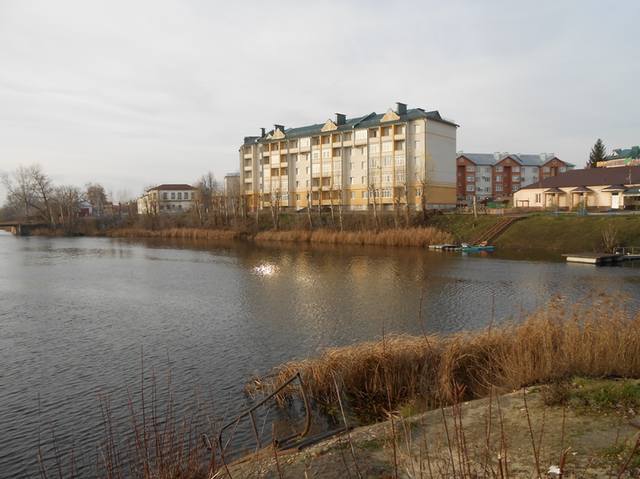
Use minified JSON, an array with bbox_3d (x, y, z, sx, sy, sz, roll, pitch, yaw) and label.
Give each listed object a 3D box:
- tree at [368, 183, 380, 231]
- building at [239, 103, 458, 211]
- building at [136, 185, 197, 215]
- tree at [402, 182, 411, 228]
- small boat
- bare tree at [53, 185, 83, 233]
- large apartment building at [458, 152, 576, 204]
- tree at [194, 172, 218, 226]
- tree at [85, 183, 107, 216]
[{"bbox_3d":[8.283,-5.016,73.000,1.900,7.300,1.900,-1,4,0],"label":"tree"},{"bbox_3d":[3.900,-16.804,109.000,53.000,20.500,13.500,3,5,42],"label":"building"},{"bbox_3d":[-51.600,-12.892,157.000,11.000,9.600,28.000,-3,4,-33],"label":"building"},{"bbox_3d":[13.507,-5.466,75.000,1.400,6.870,1.400,-1,4,0],"label":"tree"},{"bbox_3d":[18.751,0.875,57.000,4.000,0.950,1.500,-2,4,-22],"label":"small boat"},{"bbox_3d":[-54.674,-6.714,104.000,6.500,10.390,6.500,-1,4,0],"label":"bare tree"},{"bbox_3d":[58.000,-18.828,153.000,40.000,17.600,14.000,-1,4,-5],"label":"large apartment building"},{"bbox_3d":[-21.268,-7.499,90.000,4.600,10.120,4.600,-1,4,0],"label":"tree"},{"bbox_3d":[-61.699,-11.000,132.000,6.100,9.340,6.100,-1,4,0],"label":"tree"}]

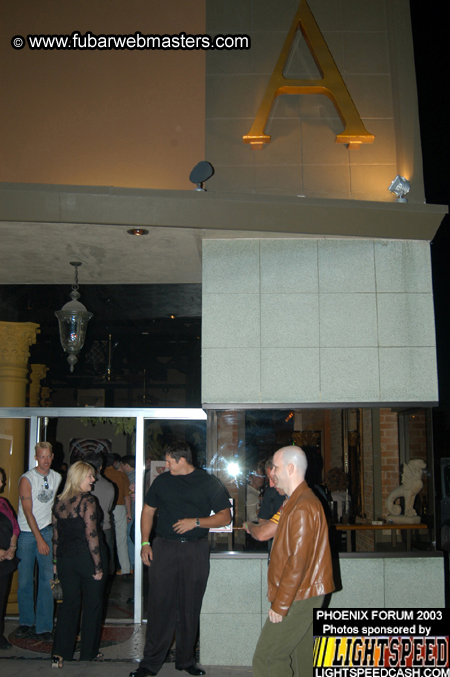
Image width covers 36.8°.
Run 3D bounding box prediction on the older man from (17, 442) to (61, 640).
[{"bbox_3d":[-1.852,1.978,6.734,0.490,1.850,0.370,7,-12,-33],"label":"older man"}]

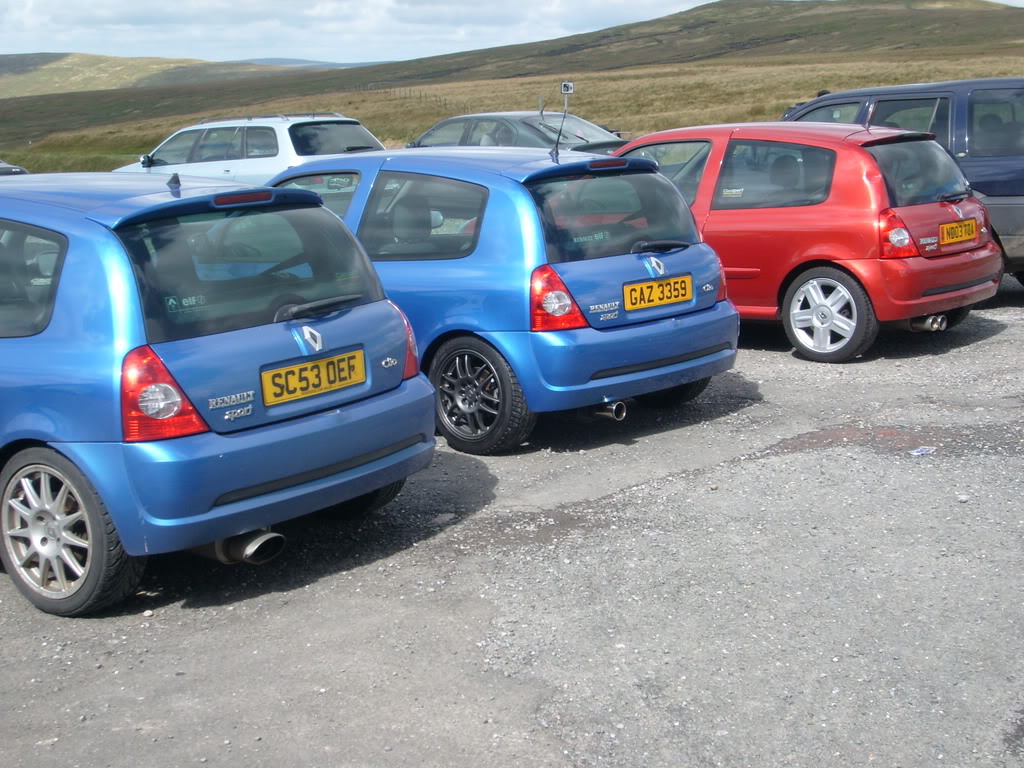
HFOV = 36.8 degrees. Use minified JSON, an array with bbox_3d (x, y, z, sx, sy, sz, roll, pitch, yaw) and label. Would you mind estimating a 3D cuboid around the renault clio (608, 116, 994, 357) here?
[{"bbox_3d":[1.378,-1.124,10.770,3.810,1.400,1.670,9,15,39],"label":"renault clio"}]

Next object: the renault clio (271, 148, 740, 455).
[{"bbox_3d":[-0.631,-0.633,8.669,3.810,1.400,1.670,10,16,42],"label":"renault clio"}]

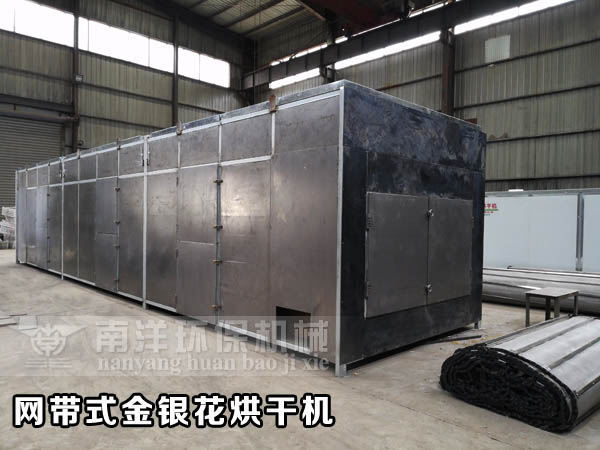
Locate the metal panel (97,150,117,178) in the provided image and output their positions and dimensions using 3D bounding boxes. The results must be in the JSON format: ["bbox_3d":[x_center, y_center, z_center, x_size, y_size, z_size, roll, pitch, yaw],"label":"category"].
[{"bbox_3d":[-3.478,-1.084,8.199,0.050,0.471,0.883,0,1,-44],"label":"metal panel"}]

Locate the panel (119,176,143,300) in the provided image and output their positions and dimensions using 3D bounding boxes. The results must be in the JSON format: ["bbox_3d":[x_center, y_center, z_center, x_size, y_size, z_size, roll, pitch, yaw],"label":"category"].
[{"bbox_3d":[-2.826,0.204,7.587,0.050,2.006,0.975,0,1,-44],"label":"panel"}]

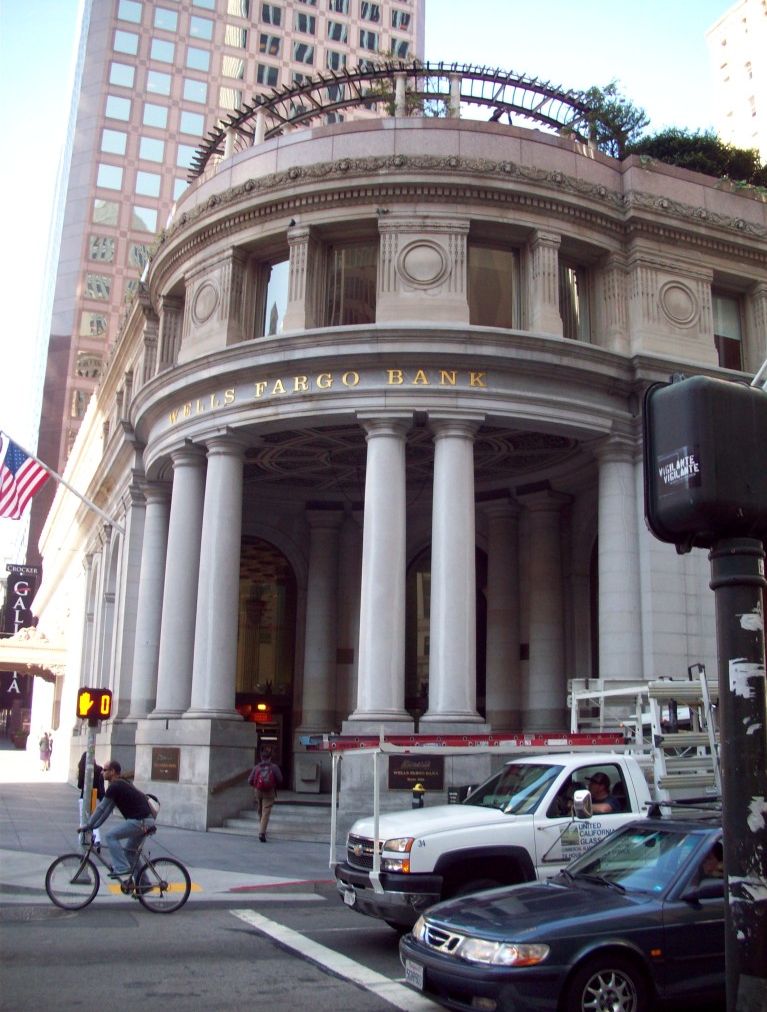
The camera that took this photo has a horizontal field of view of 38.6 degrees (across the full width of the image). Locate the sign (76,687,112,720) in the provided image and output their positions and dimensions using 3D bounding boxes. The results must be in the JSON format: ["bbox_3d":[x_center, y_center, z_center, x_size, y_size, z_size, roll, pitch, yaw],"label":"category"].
[{"bbox_3d":[-4.001,2.730,15.148,0.490,0.443,0.260,6,-13,-20],"label":"sign"}]

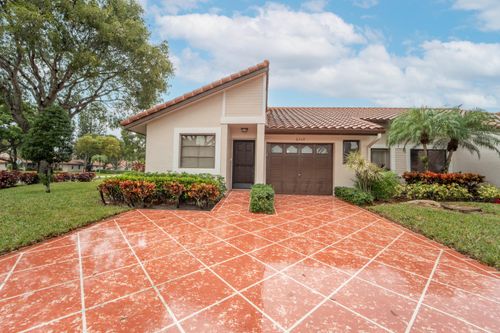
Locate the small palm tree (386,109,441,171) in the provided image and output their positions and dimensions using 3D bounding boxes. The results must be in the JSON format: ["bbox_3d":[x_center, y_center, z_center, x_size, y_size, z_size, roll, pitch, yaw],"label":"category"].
[{"bbox_3d":[7.800,-0.780,9.200,2.200,4.000,2.100,1,-1,0],"label":"small palm tree"}]

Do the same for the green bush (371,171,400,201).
[{"bbox_3d":[5.400,0.760,7.750,1.050,1.200,1.000,1,-1,0],"label":"green bush"}]

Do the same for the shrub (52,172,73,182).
[{"bbox_3d":[-13.000,0.770,13.500,1.150,0.720,1.050,1,-1,0],"label":"shrub"}]

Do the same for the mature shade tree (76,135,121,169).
[{"bbox_3d":[-28.000,-2.600,36.000,6.800,6.600,6.500,1,-1,0],"label":"mature shade tree"}]

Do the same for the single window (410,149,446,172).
[{"bbox_3d":[9.733,-0.273,10.600,2.000,1.330,0.120,1,-1,0],"label":"single window"}]

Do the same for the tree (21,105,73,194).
[{"bbox_3d":[-7.920,-0.690,7.600,1.450,3.450,1.400,1,-1,0],"label":"tree"}]

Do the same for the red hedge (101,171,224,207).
[{"bbox_3d":[-2.360,0.660,5.550,3.200,0.840,1.200,1,-1,0],"label":"red hedge"}]

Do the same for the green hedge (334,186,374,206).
[{"bbox_3d":[3.730,1.000,7.000,0.680,0.450,1.750,1,-1,0],"label":"green hedge"}]

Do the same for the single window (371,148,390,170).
[{"bbox_3d":[7.105,-0.327,10.600,1.120,1.250,0.120,1,-1,0],"label":"single window"}]

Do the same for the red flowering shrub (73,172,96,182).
[{"bbox_3d":[-12.300,0.810,14.500,1.350,0.750,1.150,1,-1,0],"label":"red flowering shrub"}]

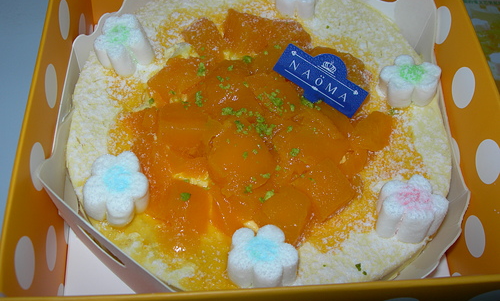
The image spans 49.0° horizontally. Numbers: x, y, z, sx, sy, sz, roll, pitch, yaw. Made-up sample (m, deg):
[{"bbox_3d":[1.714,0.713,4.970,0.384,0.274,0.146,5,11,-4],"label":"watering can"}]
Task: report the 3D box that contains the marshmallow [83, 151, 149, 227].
[{"bbox_3d":[-0.059,0.017,0.246,0.029,0.016,0.029,20,61,0],"label":"marshmallow"}]

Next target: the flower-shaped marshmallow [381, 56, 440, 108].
[{"bbox_3d":[0.083,-0.035,0.285,0.029,0.013,0.029,-9,44,0],"label":"flower-shaped marshmallow"}]

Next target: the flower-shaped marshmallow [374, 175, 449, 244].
[{"bbox_3d":[0.071,0.027,0.242,0.028,0.015,0.028,-2,44,0],"label":"flower-shaped marshmallow"}]

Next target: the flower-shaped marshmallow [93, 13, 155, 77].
[{"bbox_3d":[-0.068,-0.056,0.293,0.028,0.016,0.029,-22,59,0],"label":"flower-shaped marshmallow"}]

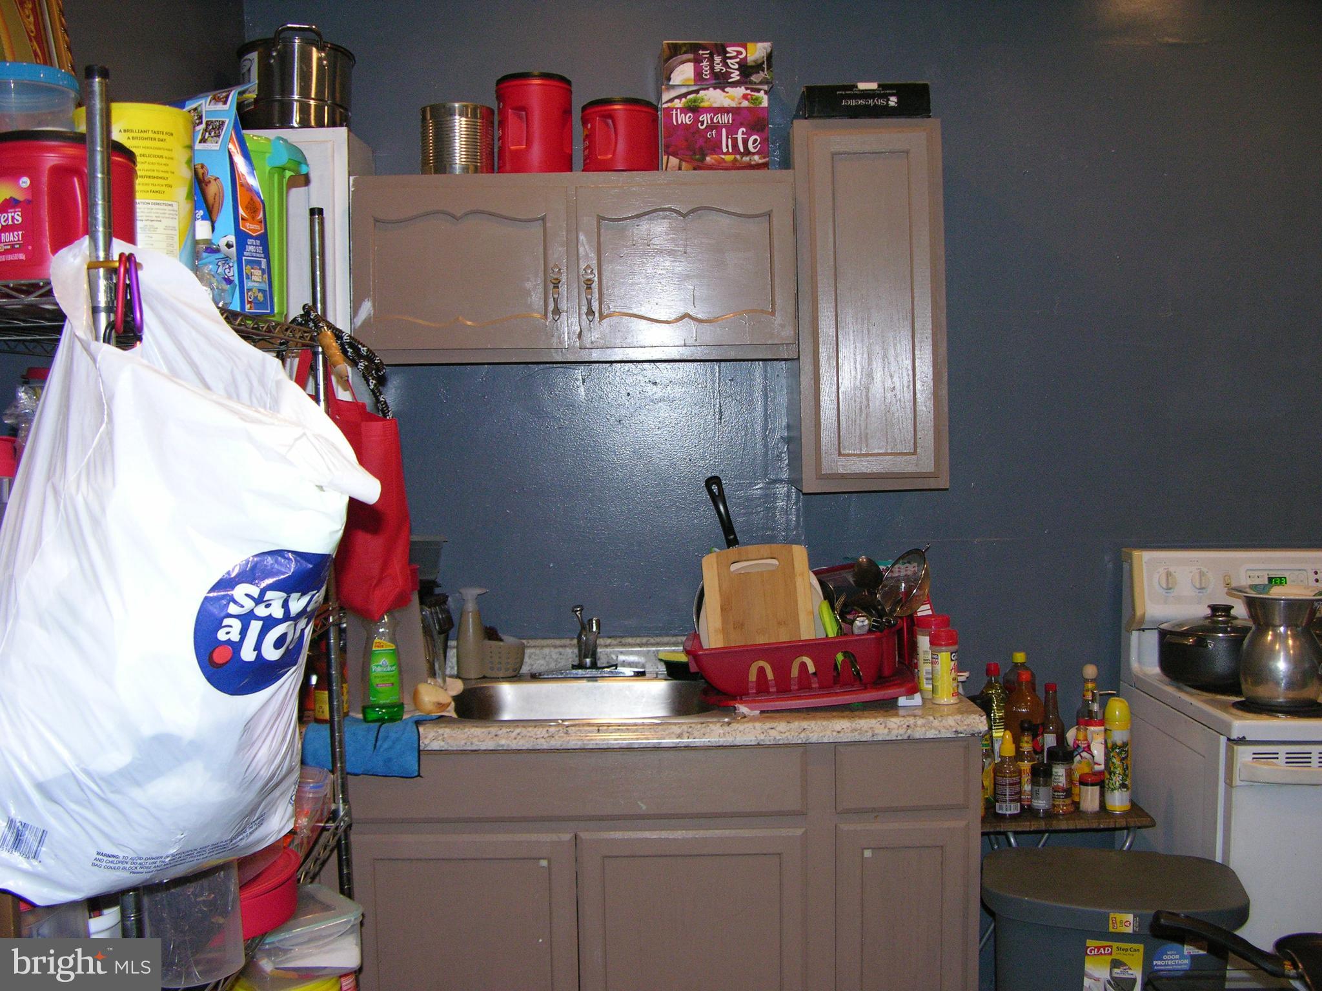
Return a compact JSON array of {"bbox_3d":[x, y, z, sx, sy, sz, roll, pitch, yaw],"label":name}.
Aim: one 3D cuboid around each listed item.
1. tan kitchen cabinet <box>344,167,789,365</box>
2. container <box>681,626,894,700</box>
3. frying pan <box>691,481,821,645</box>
[{"bbox_3d":[-0.178,-0.469,2.865,0.912,0.384,0.328,-1,3,-1],"label":"tan kitchen cabinet"},{"bbox_3d":[0.251,0.331,2.717,0.410,0.120,0.320,-6,2,0],"label":"container"},{"bbox_3d":[0.167,0.160,2.728,0.260,0.420,0.065,-16,-12,-3],"label":"frying pan"}]

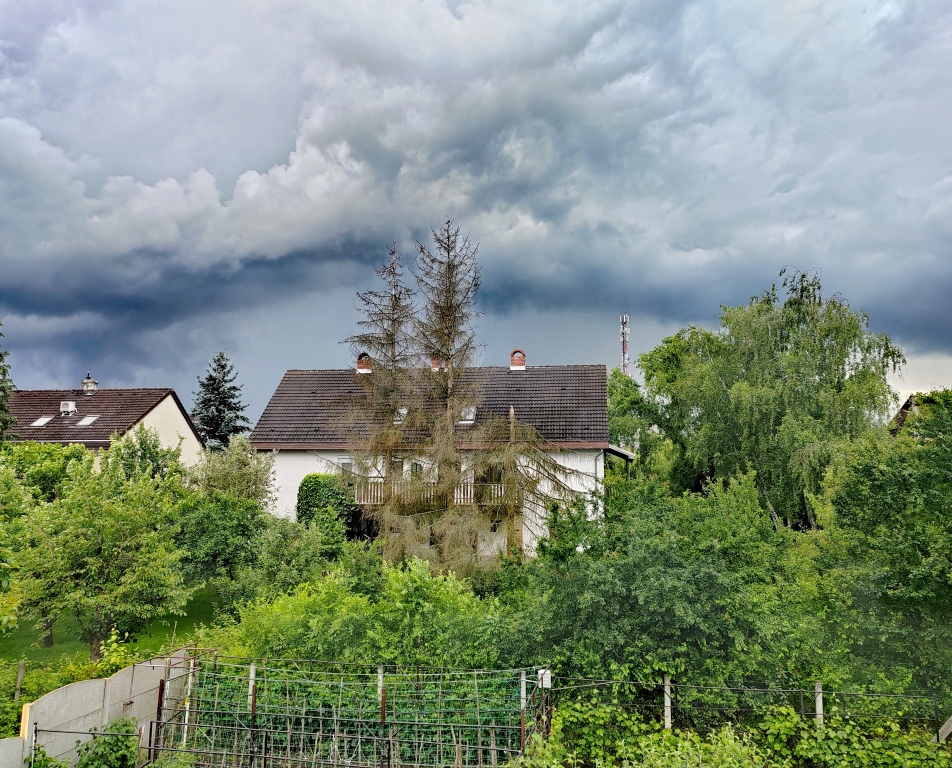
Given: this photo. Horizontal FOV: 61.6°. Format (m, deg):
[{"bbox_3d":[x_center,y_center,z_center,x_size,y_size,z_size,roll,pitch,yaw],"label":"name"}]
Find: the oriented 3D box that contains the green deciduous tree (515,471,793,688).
[{"bbox_3d":[4.027,4.659,18.304,6.382,5.142,5.500,0,-9,0],"label":"green deciduous tree"}]

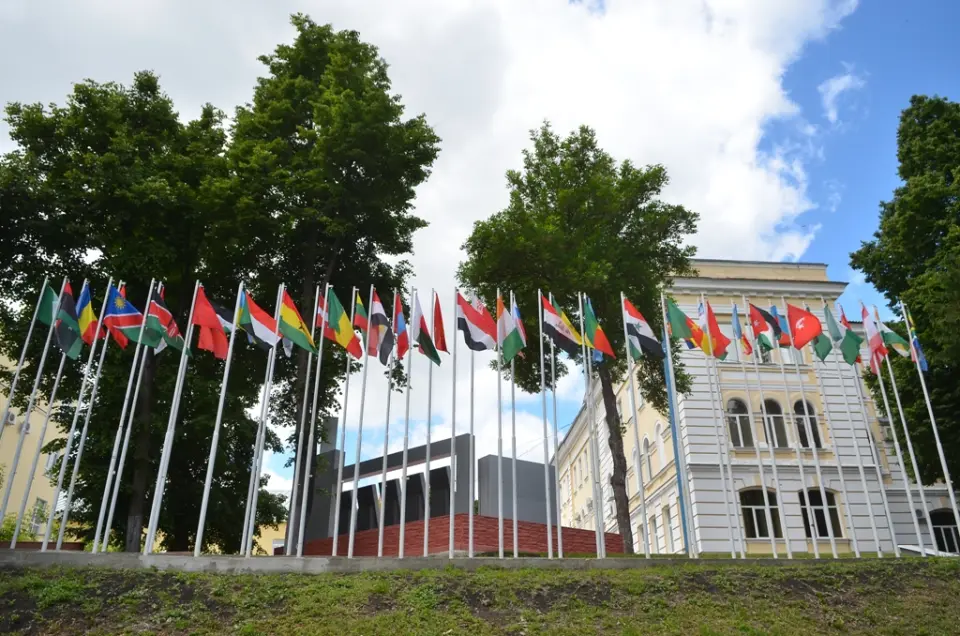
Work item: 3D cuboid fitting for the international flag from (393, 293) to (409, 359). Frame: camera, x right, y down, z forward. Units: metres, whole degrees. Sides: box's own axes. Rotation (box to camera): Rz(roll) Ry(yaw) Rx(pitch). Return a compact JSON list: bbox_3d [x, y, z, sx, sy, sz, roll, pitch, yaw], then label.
[{"bbox_3d":[-1.927,0.214,16.136,0.380,1.675,0.350,1,-23,-3],"label":"international flag"}]

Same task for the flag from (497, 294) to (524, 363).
[{"bbox_3d":[0.738,0.271,15.504,0.660,1.700,0.350,1,-23,-2],"label":"flag"}]

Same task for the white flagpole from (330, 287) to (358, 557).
[{"bbox_3d":[-3.124,2.208,15.614,0.090,6.550,0.090,0,-23,0],"label":"white flagpole"}]

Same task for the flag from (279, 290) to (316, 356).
[{"bbox_3d":[-4.205,0.127,15.414,0.950,1.500,0.300,18,-29,-36],"label":"flag"}]

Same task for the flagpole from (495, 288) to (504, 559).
[{"bbox_3d":[0.436,2.073,14.598,0.080,6.020,0.080,1,-23,-2],"label":"flagpole"}]

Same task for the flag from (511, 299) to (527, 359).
[{"bbox_3d":[1.024,0.233,17.186,0.370,1.730,0.330,1,-23,-2],"label":"flag"}]

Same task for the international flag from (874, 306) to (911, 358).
[{"bbox_3d":[10.519,0.333,16.970,0.854,1.438,0.400,1,-23,-3],"label":"international flag"}]

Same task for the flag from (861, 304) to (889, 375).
[{"bbox_3d":[9.679,0.502,16.303,0.900,1.600,0.300,18,-29,-36],"label":"flag"}]

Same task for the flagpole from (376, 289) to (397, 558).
[{"bbox_3d":[-2.196,2.254,16.034,0.080,6.592,0.080,1,-23,-2],"label":"flagpole"}]

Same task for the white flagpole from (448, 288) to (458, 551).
[{"bbox_3d":[-0.565,2.048,14.560,0.080,6.041,0.080,1,-23,-2],"label":"white flagpole"}]

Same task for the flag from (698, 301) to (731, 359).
[{"bbox_3d":[5.789,0.269,16.290,0.637,1.485,0.400,1,-23,-3],"label":"flag"}]

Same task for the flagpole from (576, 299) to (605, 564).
[{"bbox_3d":[2.396,2.118,14.692,0.080,5.998,0.080,1,-23,-2],"label":"flagpole"}]

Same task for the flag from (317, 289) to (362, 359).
[{"bbox_3d":[-3.290,0.111,15.698,0.965,1.733,0.350,1,-23,-3],"label":"flag"}]

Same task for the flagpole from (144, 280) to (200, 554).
[{"bbox_3d":[-6.531,1.894,14.238,0.090,6.000,0.090,0,-23,0],"label":"flagpole"}]

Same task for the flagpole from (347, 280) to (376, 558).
[{"bbox_3d":[-2.548,2.004,14.477,0.080,6.067,0.080,1,-23,-2],"label":"flagpole"}]

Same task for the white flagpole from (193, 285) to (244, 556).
[{"bbox_3d":[-5.544,1.932,14.261,0.090,6.000,0.090,0,-23,0],"label":"white flagpole"}]

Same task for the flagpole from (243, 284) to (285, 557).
[{"bbox_3d":[-4.869,2.061,15.049,0.090,6.350,0.090,0,-23,0],"label":"flagpole"}]

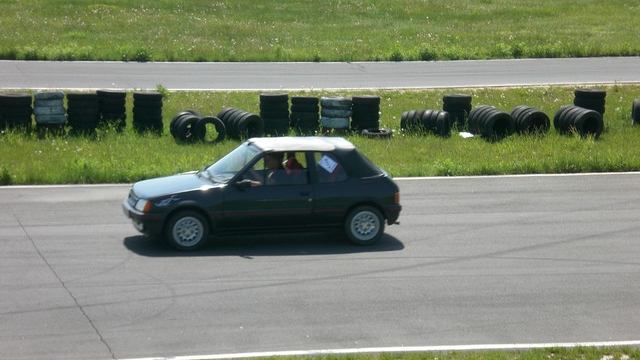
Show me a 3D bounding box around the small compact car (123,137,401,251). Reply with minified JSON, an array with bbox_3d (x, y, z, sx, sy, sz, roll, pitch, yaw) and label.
[{"bbox_3d":[-0.788,0.145,28.468,3.705,1.375,1.580,-1,8,-16],"label":"small compact car"}]

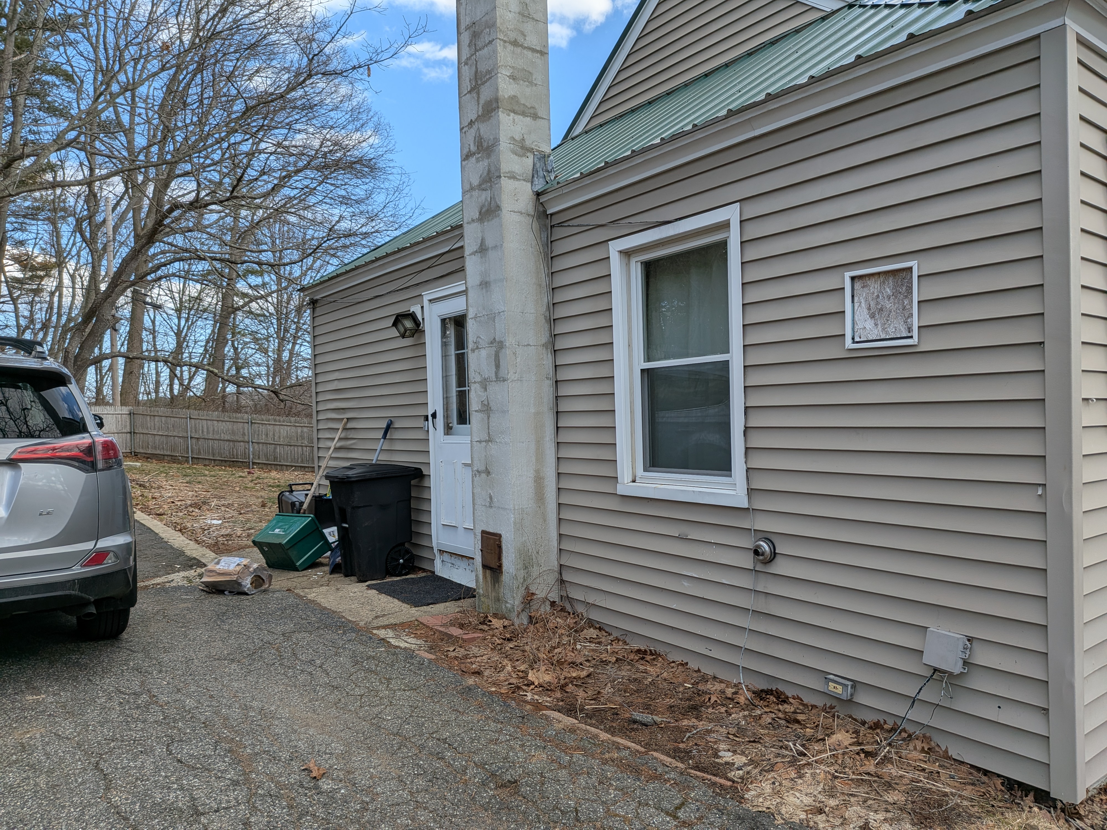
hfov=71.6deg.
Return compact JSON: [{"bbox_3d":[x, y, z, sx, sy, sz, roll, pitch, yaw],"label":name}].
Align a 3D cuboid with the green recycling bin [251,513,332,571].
[{"bbox_3d":[-2.334,1.140,6.806,0.515,0.371,0.345,-3,30,35],"label":"green recycling bin"}]

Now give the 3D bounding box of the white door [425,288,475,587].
[{"bbox_3d":[-0.706,0.183,5.969,0.090,2.290,1.020,-3,1,-37],"label":"white door"}]

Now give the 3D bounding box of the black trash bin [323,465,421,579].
[{"bbox_3d":[-1.502,0.878,6.484,0.680,0.930,0.570,-2,1,-30],"label":"black trash bin"}]

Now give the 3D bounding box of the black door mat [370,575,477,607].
[{"bbox_3d":[-0.967,1.332,5.871,0.590,0.012,0.880,-2,1,-33],"label":"black door mat"}]

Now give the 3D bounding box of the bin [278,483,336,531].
[{"bbox_3d":[-2.289,1.011,7.367,0.550,0.680,0.500,-3,1,-37],"label":"bin"}]

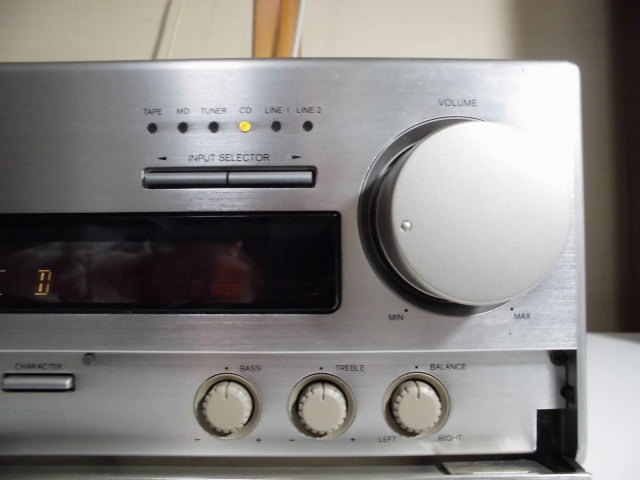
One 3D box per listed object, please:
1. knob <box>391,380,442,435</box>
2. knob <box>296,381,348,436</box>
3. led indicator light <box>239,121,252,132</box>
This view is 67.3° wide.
[{"bbox_3d":[0.030,0.051,0.149,0.015,0.015,0.008,-1,-1,1],"label":"knob"},{"bbox_3d":[0.001,0.052,0.149,0.015,0.015,0.008,-1,-1,1],"label":"knob"},{"bbox_3d":[-0.022,-0.033,0.141,0.003,0.003,0.002,-1,-1,1],"label":"led indicator light"}]

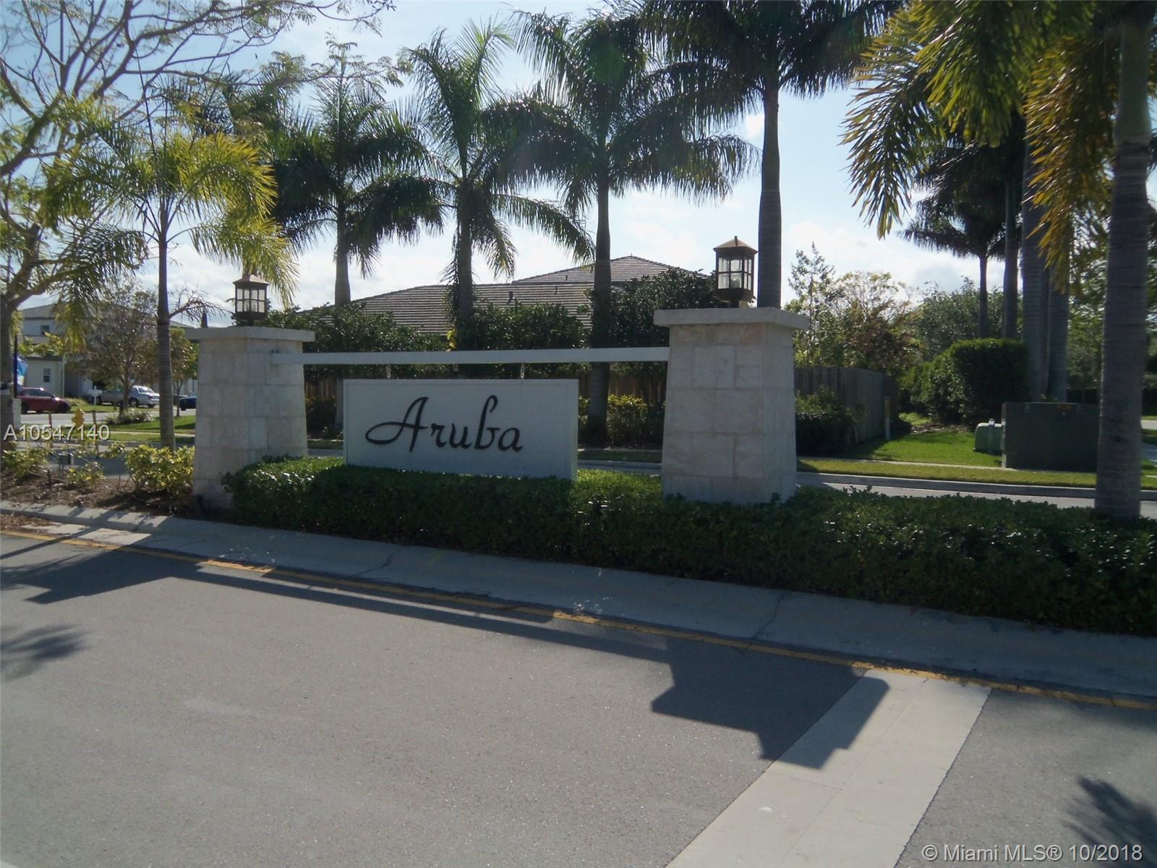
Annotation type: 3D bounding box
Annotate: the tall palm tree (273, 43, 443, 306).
[{"bbox_3d":[-6.413,-5.346,25.978,5.100,10.562,5.100,1,3,0],"label":"tall palm tree"}]

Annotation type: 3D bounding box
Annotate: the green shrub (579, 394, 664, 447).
[{"bbox_3d":[1.125,-0.347,24.008,2.200,1.322,1.300,2,3,30],"label":"green shrub"}]

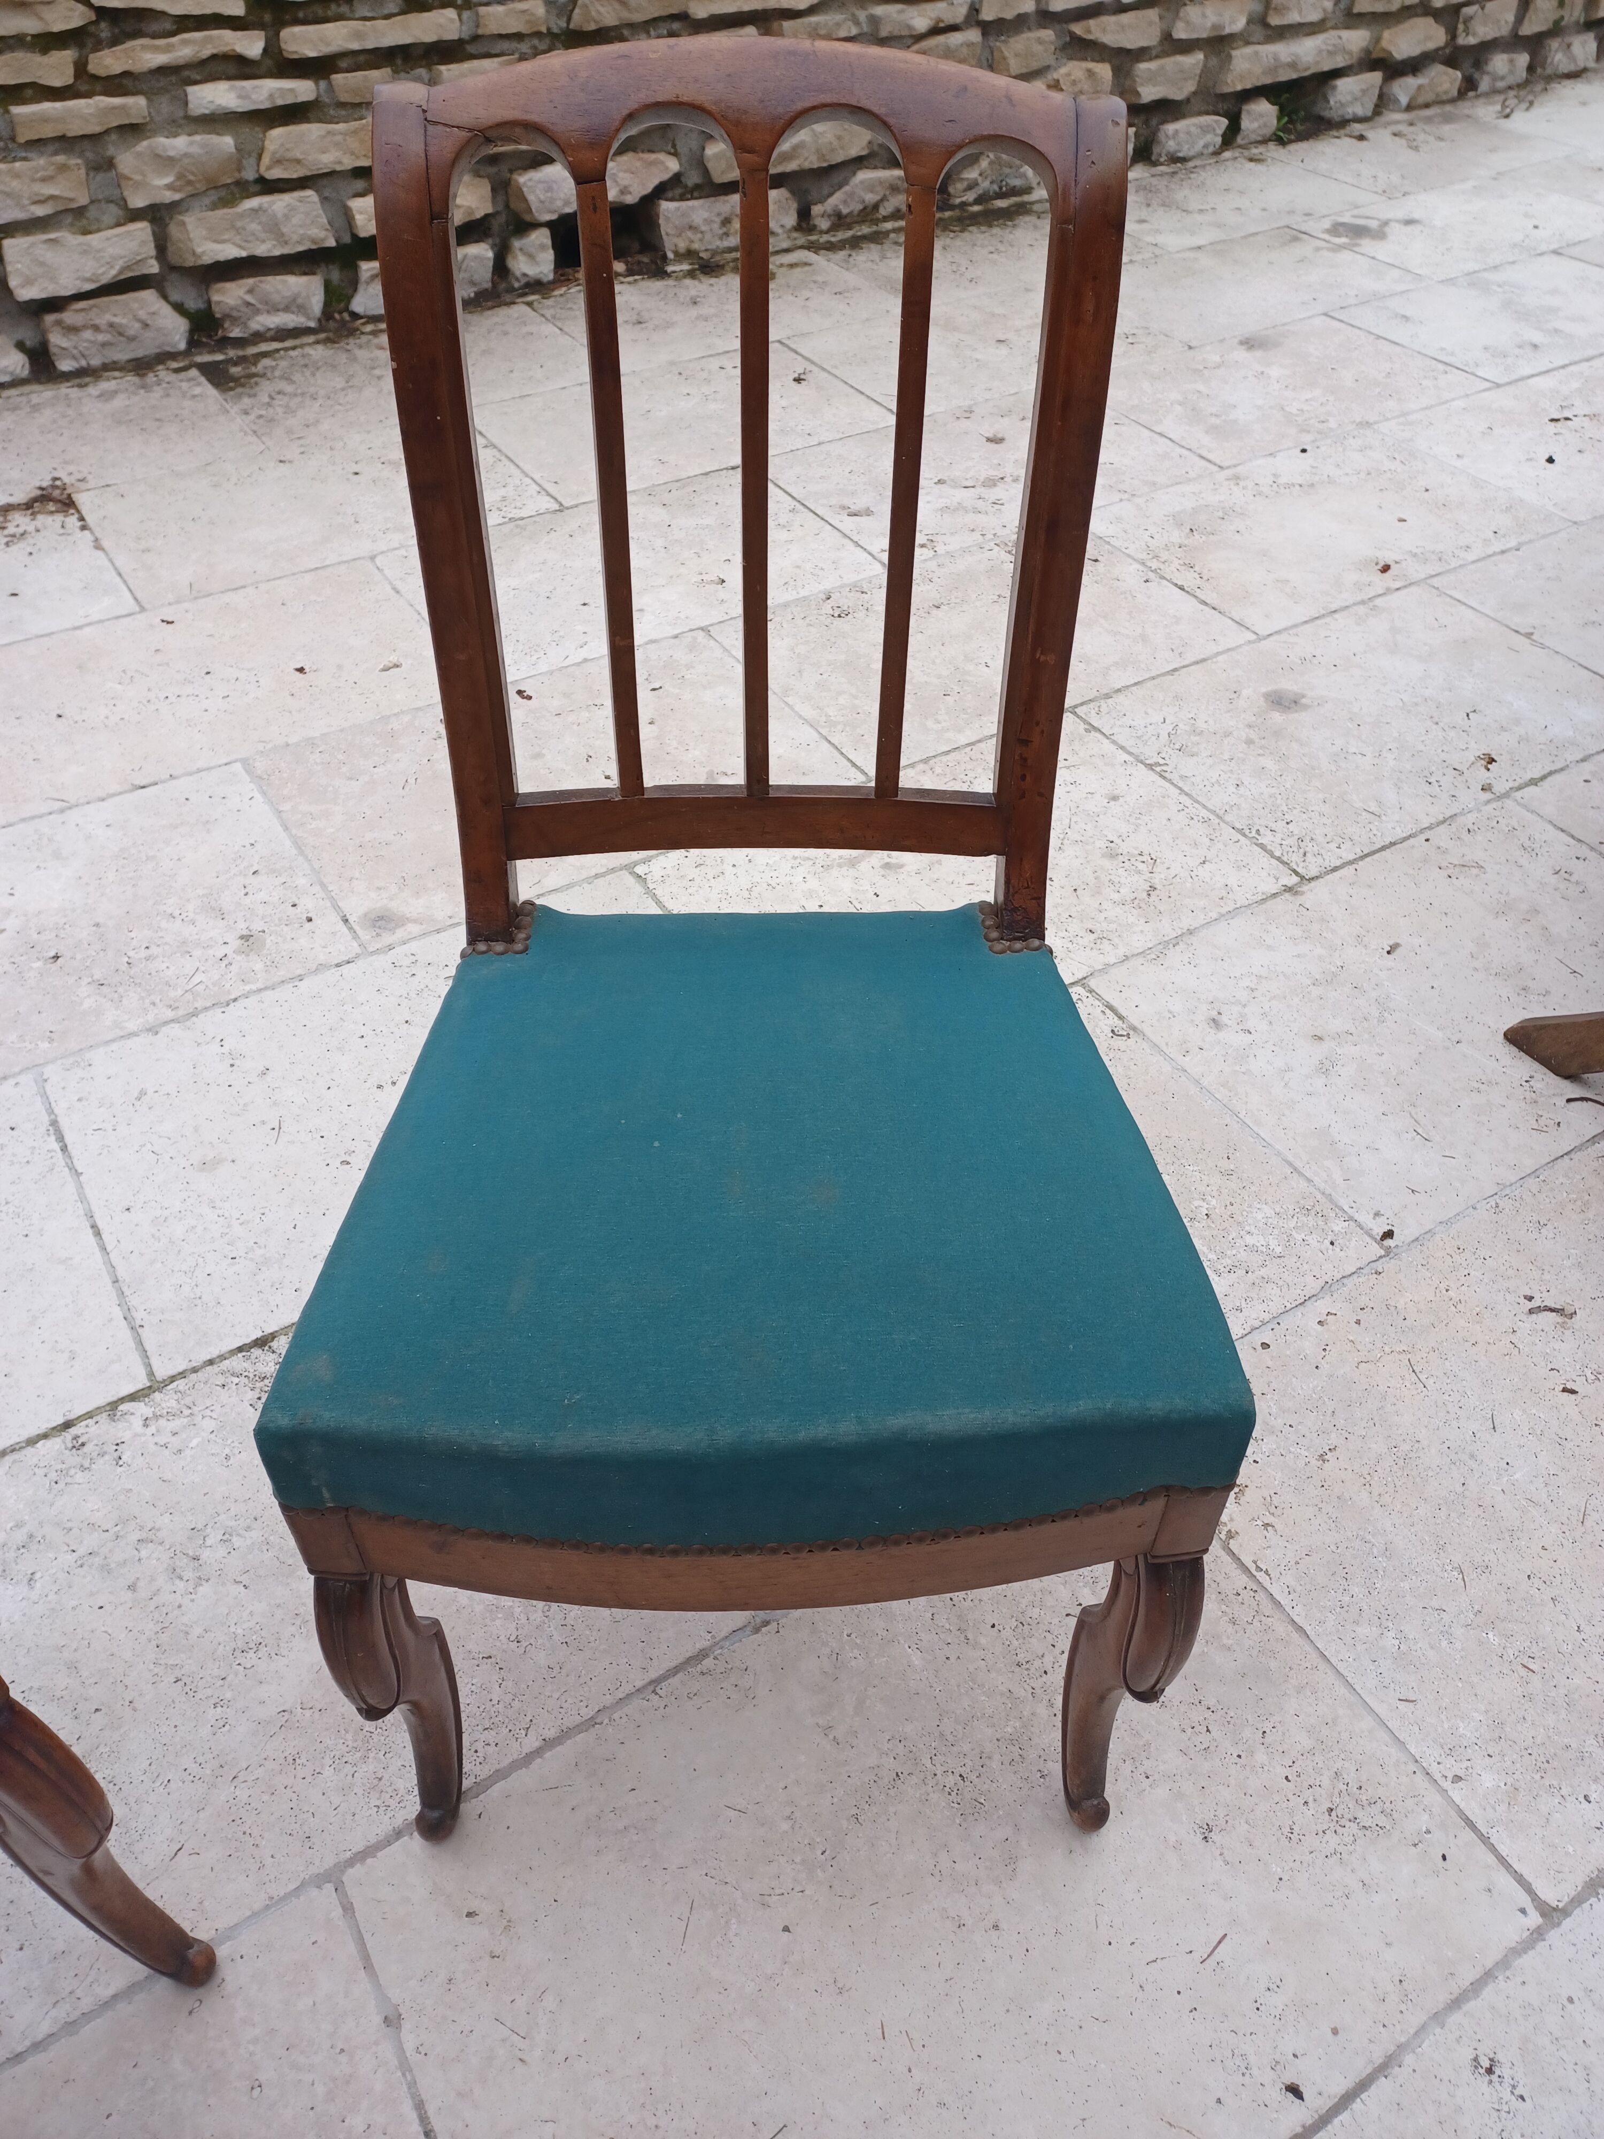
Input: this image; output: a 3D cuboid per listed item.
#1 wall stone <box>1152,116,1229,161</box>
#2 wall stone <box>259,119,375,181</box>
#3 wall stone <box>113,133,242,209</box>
[{"bbox_3d":[0.856,-2.152,3.550,0.215,0.088,0.130,-23,49,-22],"label":"wall stone"},{"bbox_3d":[-0.852,-1.620,2.699,0.227,0.072,0.120,-23,49,-22],"label":"wall stone"},{"bbox_3d":[-1.067,-1.538,2.610,0.204,0.085,0.120,-23,49,-22],"label":"wall stone"}]

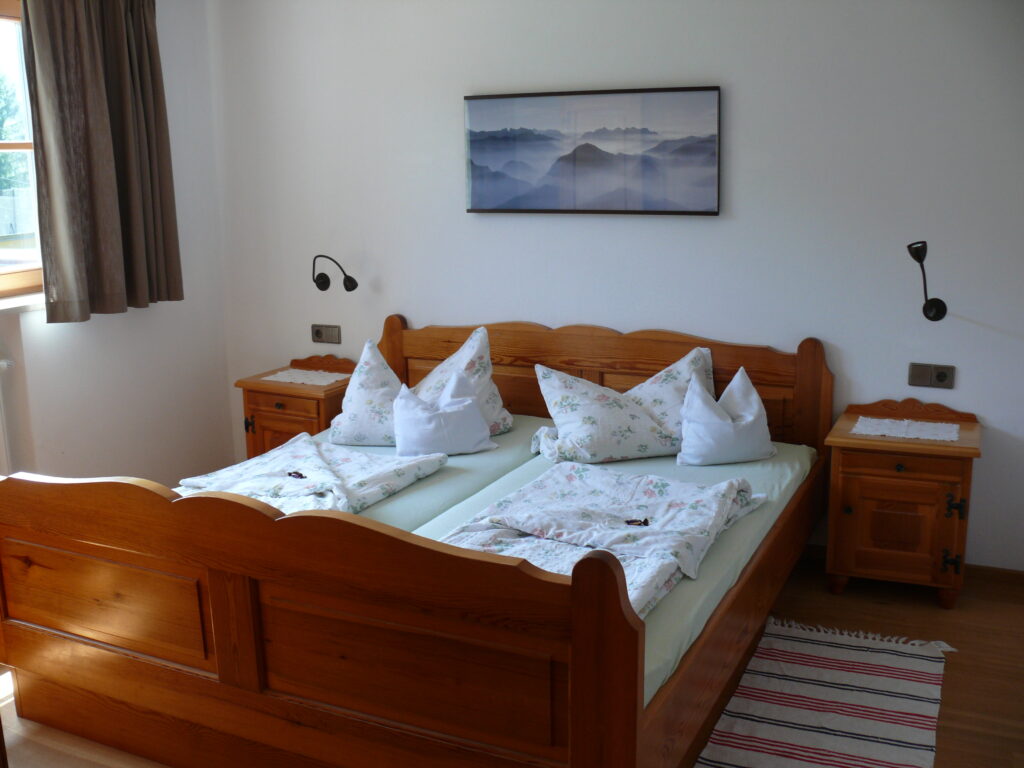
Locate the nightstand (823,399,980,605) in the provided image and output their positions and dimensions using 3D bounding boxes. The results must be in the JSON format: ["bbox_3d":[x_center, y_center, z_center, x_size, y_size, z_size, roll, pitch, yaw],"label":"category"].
[{"bbox_3d":[1.320,0.394,3.514,0.476,0.642,0.371,5,13,26],"label":"nightstand"}]

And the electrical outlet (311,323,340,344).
[{"bbox_3d":[-0.835,-0.224,4.677,0.153,0.082,0.013,5,13,26],"label":"electrical outlet"}]

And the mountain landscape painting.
[{"bbox_3d":[0.286,-0.881,3.962,1.046,0.460,0.028,5,13,26],"label":"mountain landscape painting"}]

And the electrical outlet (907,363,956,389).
[{"bbox_3d":[1.447,-0.028,3.567,0.153,0.082,0.013,5,13,26],"label":"electrical outlet"}]

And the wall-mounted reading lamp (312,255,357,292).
[{"bbox_3d":[-0.784,-0.476,4.530,0.285,0.167,0.130,5,13,26],"label":"wall-mounted reading lamp"}]

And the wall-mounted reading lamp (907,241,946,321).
[{"bbox_3d":[1.379,-0.336,3.444,0.132,0.282,0.170,5,13,26],"label":"wall-mounted reading lamp"}]

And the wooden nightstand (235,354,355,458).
[{"bbox_3d":[-0.893,0.214,4.569,0.476,0.642,0.371,5,13,26],"label":"wooden nightstand"}]

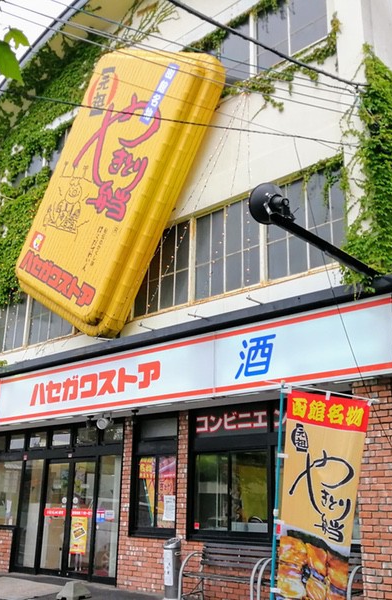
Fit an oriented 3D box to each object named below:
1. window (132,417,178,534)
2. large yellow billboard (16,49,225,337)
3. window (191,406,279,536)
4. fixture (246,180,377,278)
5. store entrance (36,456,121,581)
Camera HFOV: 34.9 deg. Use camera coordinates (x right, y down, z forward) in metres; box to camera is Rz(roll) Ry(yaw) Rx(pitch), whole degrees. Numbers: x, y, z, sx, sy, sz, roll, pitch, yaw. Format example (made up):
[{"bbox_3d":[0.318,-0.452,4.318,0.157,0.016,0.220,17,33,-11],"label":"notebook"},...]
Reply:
[{"bbox_3d":[-0.661,2.861,10.199,1.095,1.949,0.150,-15,-24,40],"label":"window"},{"bbox_3d":[-1.930,-2.660,14.100,0.650,6.100,4.000,19,3,-44],"label":"large yellow billboard"},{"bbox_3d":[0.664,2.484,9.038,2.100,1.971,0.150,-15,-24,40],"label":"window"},{"bbox_3d":[1.435,-0.649,6.874,0.400,0.430,2.400,-15,-24,40],"label":"fixture"},{"bbox_3d":[-2.083,3.914,11.252,2.336,2.132,0.200,-15,-24,40],"label":"store entrance"}]

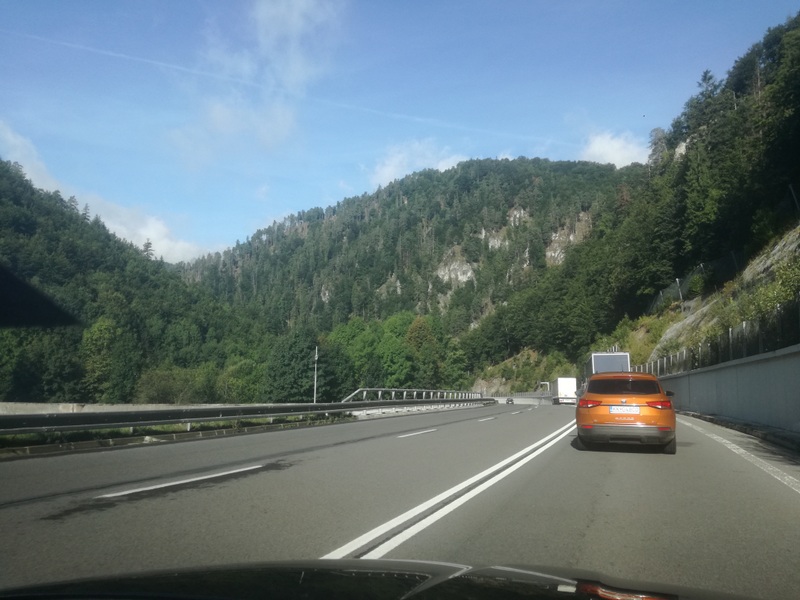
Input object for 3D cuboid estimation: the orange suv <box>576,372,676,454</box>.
[{"bbox_3d":[4.941,2.404,13.692,1.850,1.610,4.370,-2,-9,19],"label":"orange suv"}]

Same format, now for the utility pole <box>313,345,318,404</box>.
[{"bbox_3d":[-6.166,5.512,45.682,0.170,4.430,0.170,1,-8,0],"label":"utility pole"}]

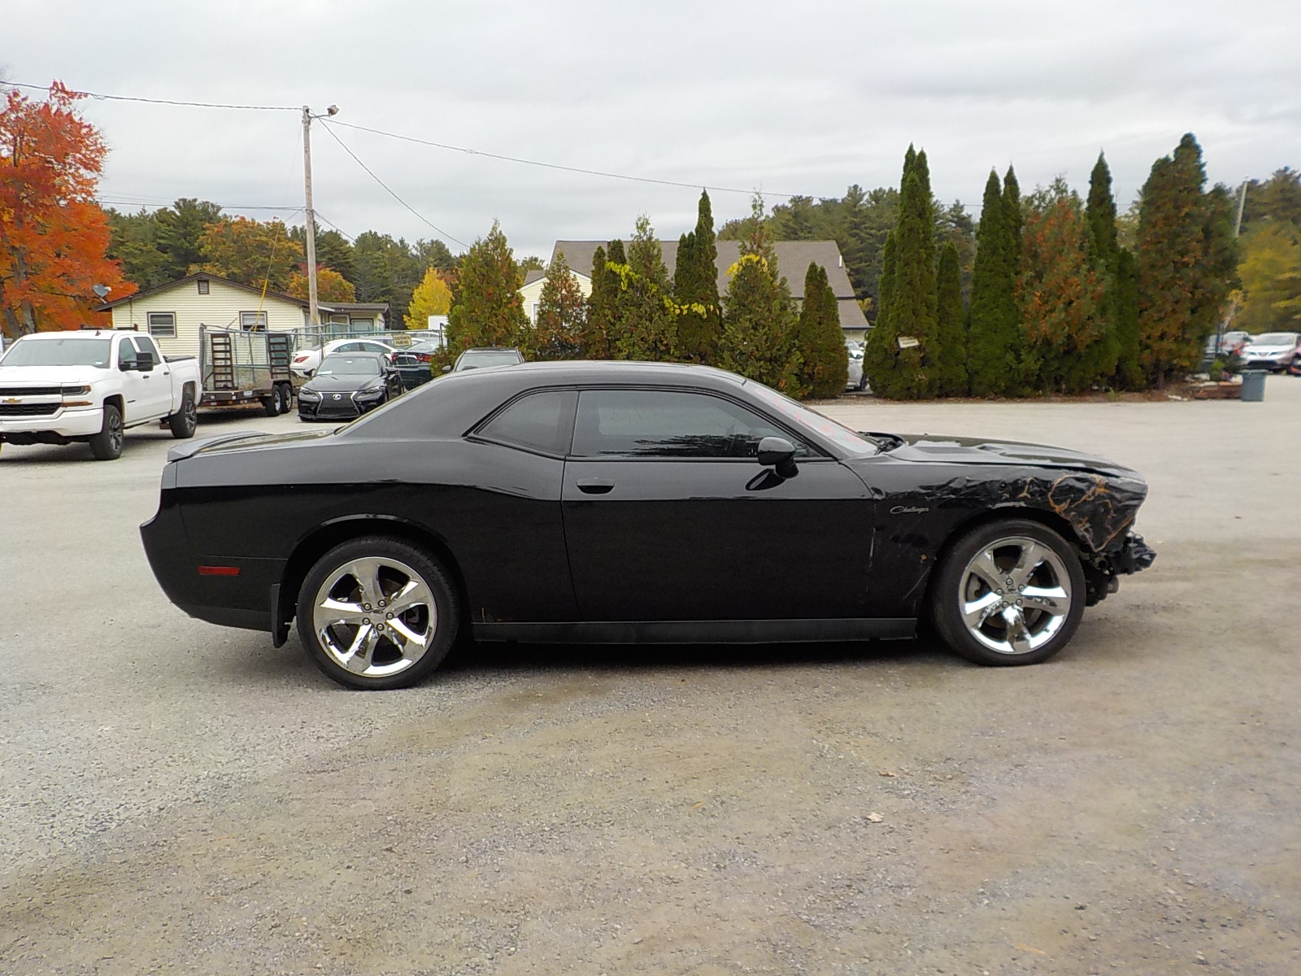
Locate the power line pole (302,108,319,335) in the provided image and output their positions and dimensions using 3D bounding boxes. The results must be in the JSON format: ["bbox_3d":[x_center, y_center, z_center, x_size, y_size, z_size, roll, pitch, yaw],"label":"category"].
[{"bbox_3d":[-10.317,-7.092,34.388,0.280,8.802,0.280,0,7,0],"label":"power line pole"}]

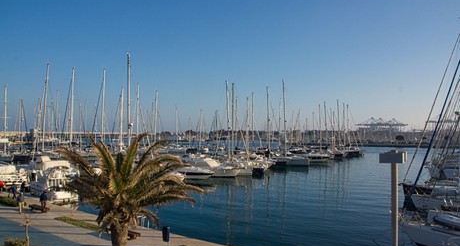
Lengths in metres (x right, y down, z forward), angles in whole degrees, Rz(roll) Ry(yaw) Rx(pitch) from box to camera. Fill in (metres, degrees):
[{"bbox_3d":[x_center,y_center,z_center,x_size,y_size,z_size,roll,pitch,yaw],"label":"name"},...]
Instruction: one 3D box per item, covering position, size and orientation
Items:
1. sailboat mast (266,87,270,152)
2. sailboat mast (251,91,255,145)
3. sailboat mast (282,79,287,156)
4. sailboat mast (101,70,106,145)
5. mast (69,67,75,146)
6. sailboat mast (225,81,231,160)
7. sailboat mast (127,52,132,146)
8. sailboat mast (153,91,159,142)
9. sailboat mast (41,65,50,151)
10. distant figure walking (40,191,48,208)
[{"bbox_3d":[8.536,0.029,76.036,0.220,15.790,0.220,-2,-2,0],"label":"sailboat mast"},{"bbox_3d":[6.349,-0.164,97.053,0.220,16.900,0.220,1,-2,0],"label":"sailboat mast"},{"bbox_3d":[12.935,-1.220,81.078,0.240,18.350,0.240,-2,-2,0],"label":"sailboat mast"},{"bbox_3d":[-29.345,-2.654,80.122,0.250,19.910,0.250,1,-2,0],"label":"sailboat mast"},{"bbox_3d":[-39.390,-3.663,86.157,0.260,20.540,0.260,1,-2,0],"label":"mast"},{"bbox_3d":[-0.372,-0.560,73.053,0.220,16.770,0.220,-3,-2,0],"label":"sailboat mast"},{"bbox_3d":[-18.980,-3.120,65.130,0.270,20.360,0.270,-1,-2,0],"label":"sailboat mast"},{"bbox_3d":[-19.895,-0.226,93.053,0.220,16.890,0.220,1,-2,0],"label":"sailboat mast"},{"bbox_3d":[-47.024,-4.061,88.170,0.260,22.470,0.260,2,-2,0],"label":"sailboat mast"},{"bbox_3d":[-16.145,6.762,30.000,0.520,1.720,0.380,2,-2,-41],"label":"distant figure walking"}]

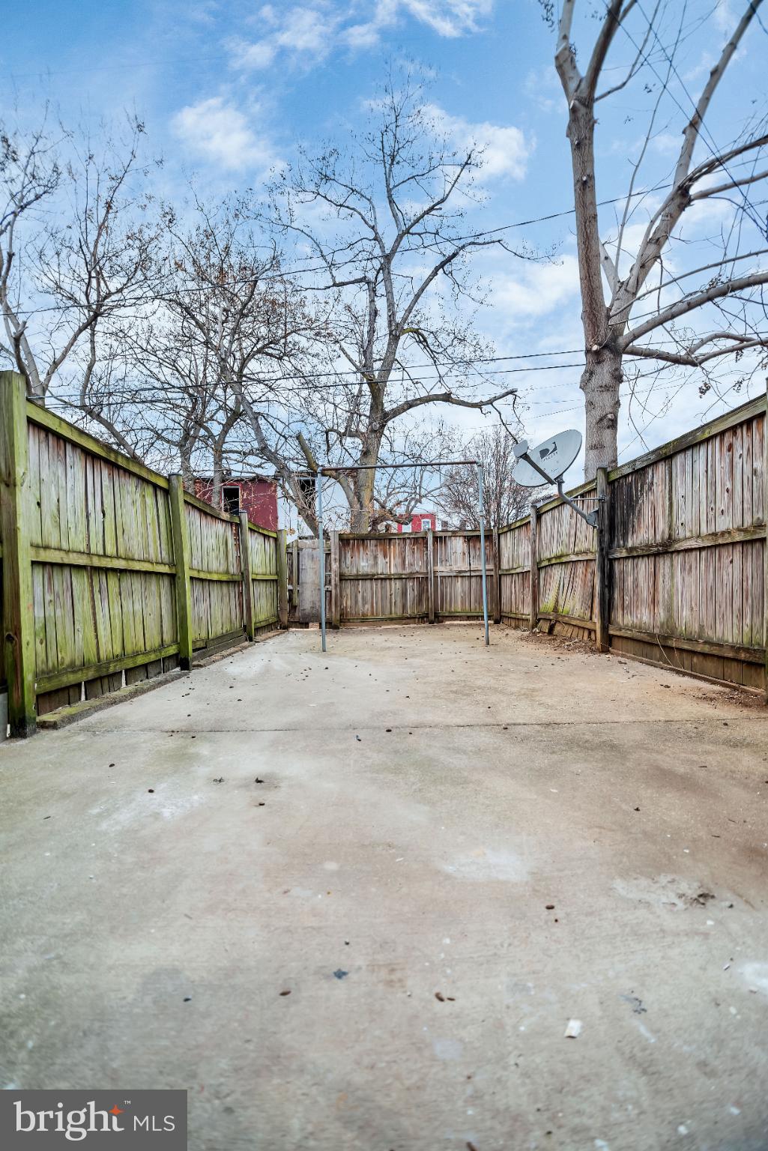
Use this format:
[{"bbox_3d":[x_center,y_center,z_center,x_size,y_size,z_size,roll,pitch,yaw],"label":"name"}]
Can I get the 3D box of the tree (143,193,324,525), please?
[{"bbox_3d":[-4.900,-5.700,16.800,6.000,13.700,6.000,-1,0,-1],"label":"tree"}]

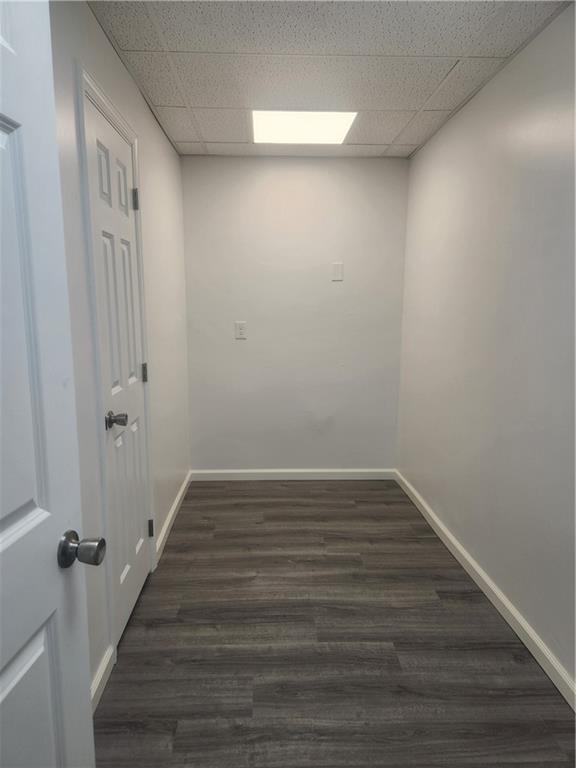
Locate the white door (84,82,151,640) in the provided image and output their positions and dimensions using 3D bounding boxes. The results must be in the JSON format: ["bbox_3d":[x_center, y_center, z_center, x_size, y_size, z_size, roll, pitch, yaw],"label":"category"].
[{"bbox_3d":[-0.704,-0.013,2.145,0.037,2.037,0.608,0,9,-3],"label":"white door"}]

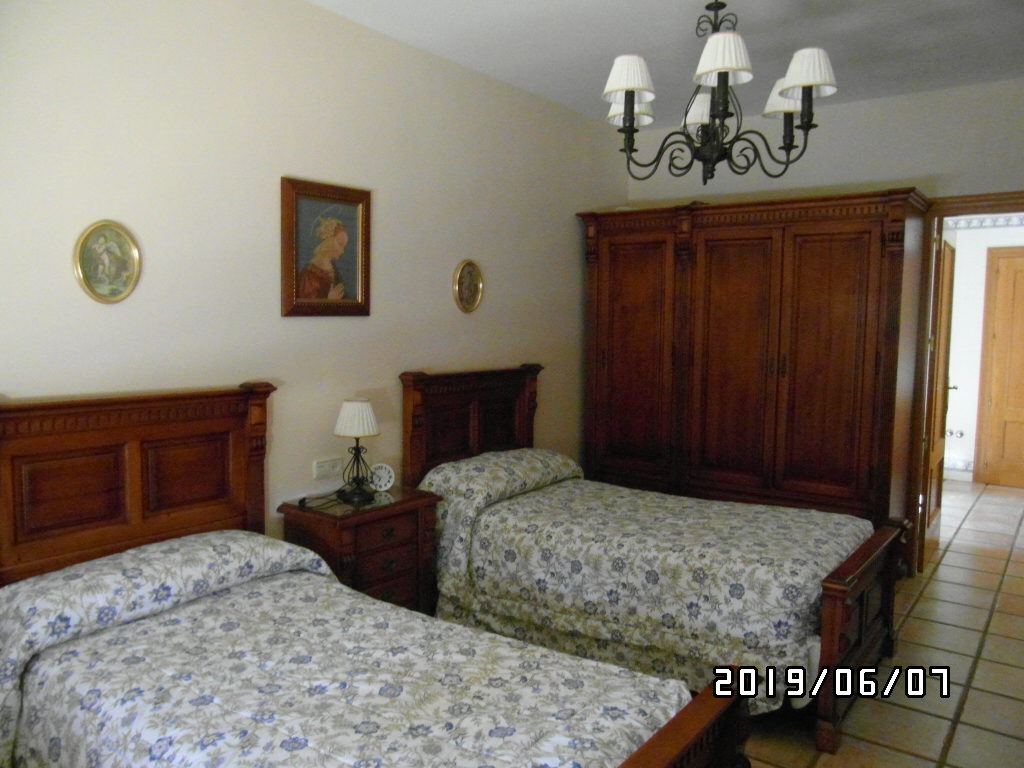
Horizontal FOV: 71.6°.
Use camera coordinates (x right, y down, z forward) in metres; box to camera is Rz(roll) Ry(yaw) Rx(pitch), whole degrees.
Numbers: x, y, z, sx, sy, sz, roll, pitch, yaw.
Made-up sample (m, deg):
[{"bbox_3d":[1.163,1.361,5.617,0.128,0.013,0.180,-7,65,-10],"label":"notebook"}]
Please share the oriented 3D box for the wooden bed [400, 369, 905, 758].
[{"bbox_3d":[0.584,0.563,3.309,2.099,1.151,1.015,4,7,38],"label":"wooden bed"}]

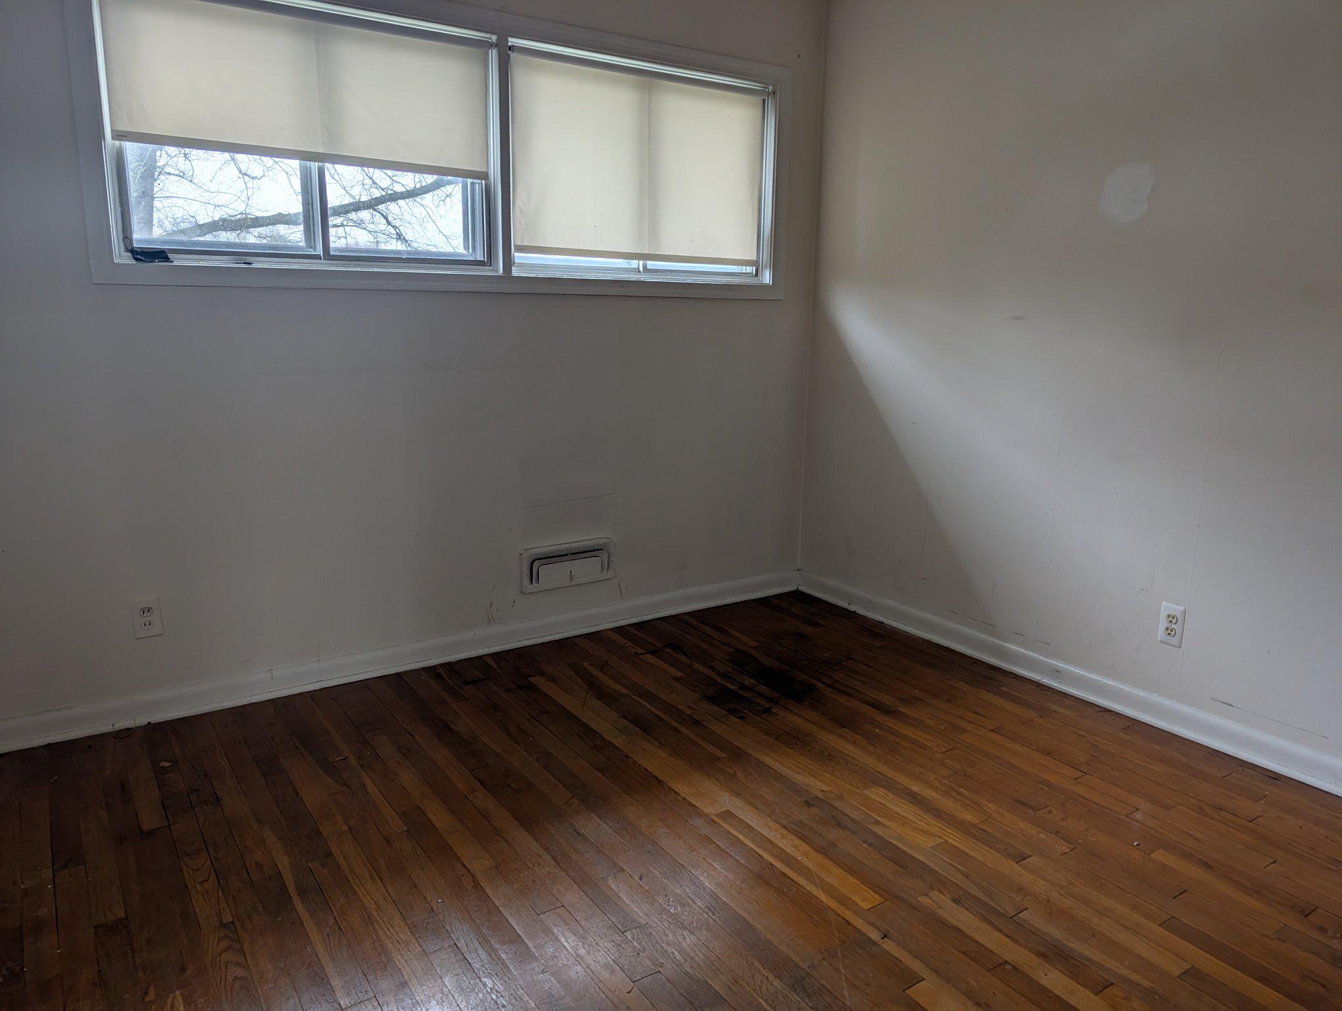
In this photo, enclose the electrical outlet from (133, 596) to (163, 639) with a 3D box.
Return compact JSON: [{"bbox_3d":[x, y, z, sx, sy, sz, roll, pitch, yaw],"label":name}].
[{"bbox_3d":[-1.488,0.322,2.649,0.070,0.114,0.010,-7,15,-34],"label":"electrical outlet"}]

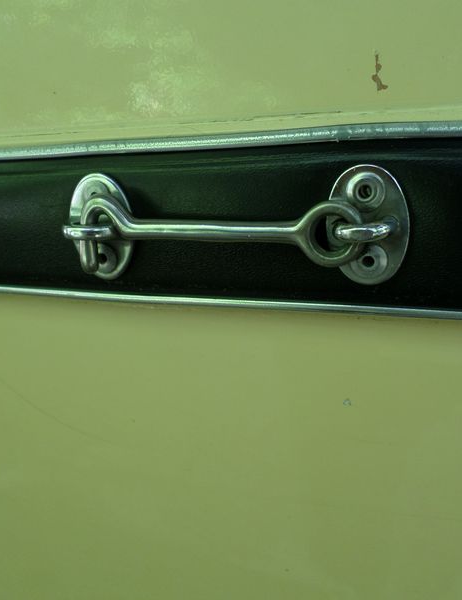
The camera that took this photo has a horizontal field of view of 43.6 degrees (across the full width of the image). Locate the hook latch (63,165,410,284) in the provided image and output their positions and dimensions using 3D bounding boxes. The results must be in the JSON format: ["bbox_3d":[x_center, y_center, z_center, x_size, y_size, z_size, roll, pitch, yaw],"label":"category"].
[{"bbox_3d":[-0.004,-0.023,0.195,0.123,0.040,0.017,2,16,17],"label":"hook latch"}]

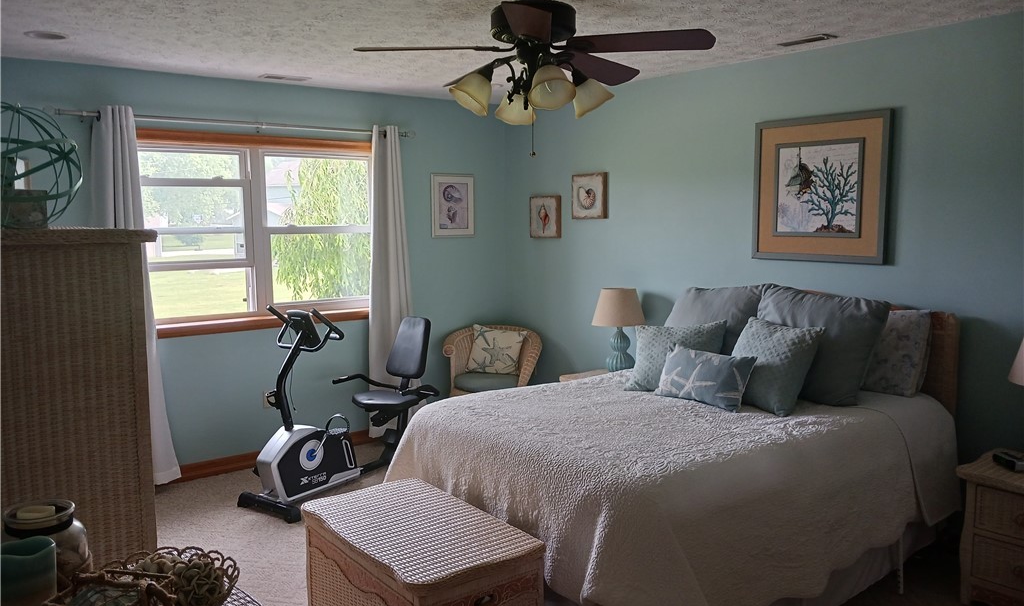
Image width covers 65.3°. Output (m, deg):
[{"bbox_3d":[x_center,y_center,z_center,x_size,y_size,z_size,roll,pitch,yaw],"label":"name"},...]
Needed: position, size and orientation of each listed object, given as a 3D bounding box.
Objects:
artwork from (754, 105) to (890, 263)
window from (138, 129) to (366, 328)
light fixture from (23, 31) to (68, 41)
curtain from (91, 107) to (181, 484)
[{"bbox_3d":[1.546,-0.573,4.056,0.035,0.725,0.742,-5,8,-37],"label":"artwork"},{"bbox_3d":[-1.566,-0.431,5.015,1.700,1.215,0.120,-5,8,-37],"label":"window"},{"bbox_3d":[-2.138,-1.222,3.663,0.190,0.025,0.190,-5,8,-37],"label":"light fixture"},{"bbox_3d":[-2.134,-0.010,4.516,0.400,2.130,0.120,-5,8,-37],"label":"curtain"}]

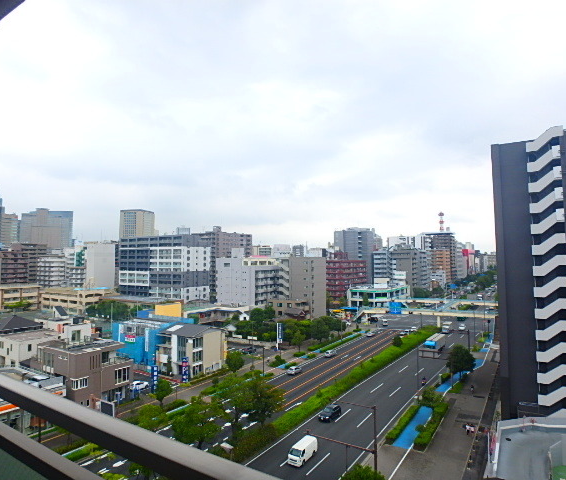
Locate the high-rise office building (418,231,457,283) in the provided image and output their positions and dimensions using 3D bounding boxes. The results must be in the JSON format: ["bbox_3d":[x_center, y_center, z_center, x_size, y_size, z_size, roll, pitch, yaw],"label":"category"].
[{"bbox_3d":[131.555,19.094,327.000,23.500,49.000,29.000,-3,-4,33],"label":"high-rise office building"}]

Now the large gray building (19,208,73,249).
[{"bbox_3d":[-450.444,6.702,746.649,86.000,121.000,28.000,0,-3,-11],"label":"large gray building"}]

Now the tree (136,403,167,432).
[{"bbox_3d":[-20.102,26.605,58.775,4.400,3.600,4.400,-1,-3,0],"label":"tree"}]

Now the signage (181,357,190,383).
[{"bbox_3d":[-19.029,25.560,76.126,1.000,4.700,0.700,-3,-4,33],"label":"signage"}]

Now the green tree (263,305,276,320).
[{"bbox_3d":[-4.096,25.499,118.605,4.200,10.200,4.200,0,-4,0],"label":"green tree"}]

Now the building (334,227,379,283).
[{"bbox_3d":[45.944,14.933,258.136,25.000,43.000,15.000,1,-3,-28],"label":"building"}]

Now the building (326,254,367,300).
[{"bbox_3d":[35.767,23.002,220.008,14.000,28.000,34.000,-3,-4,33],"label":"building"}]

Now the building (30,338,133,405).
[{"bbox_3d":[-36.951,24.174,72.324,14.500,10.200,11.000,-3,-3,34],"label":"building"}]

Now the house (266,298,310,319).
[{"bbox_3d":[2.151,27.038,147.656,14.000,9.800,9.500,-2,-3,30],"label":"house"}]

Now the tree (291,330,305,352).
[{"bbox_3d":[4.184,26.695,102.295,3.700,5.700,3.700,-1,-3,2],"label":"tree"}]

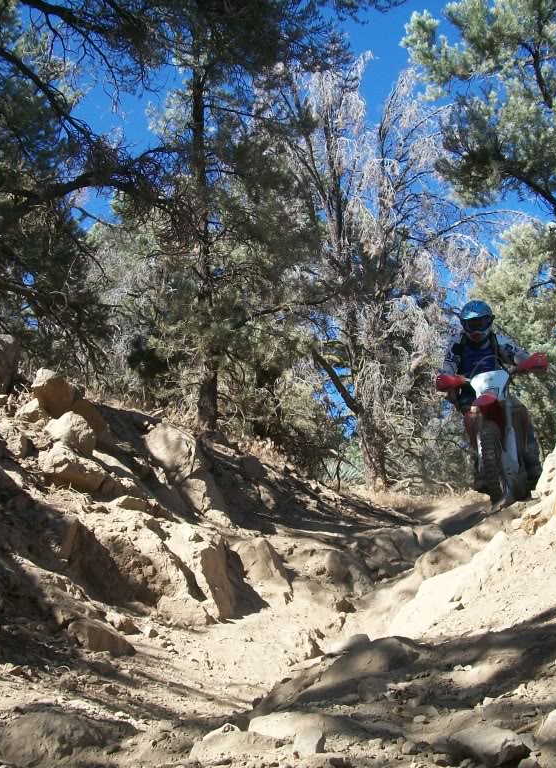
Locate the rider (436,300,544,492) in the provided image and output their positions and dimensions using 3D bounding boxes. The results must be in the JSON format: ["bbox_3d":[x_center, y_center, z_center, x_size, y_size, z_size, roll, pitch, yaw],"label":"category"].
[{"bbox_3d":[1.571,0.092,7.000,0.780,1.360,0.800,-4,-9,24],"label":"rider"}]

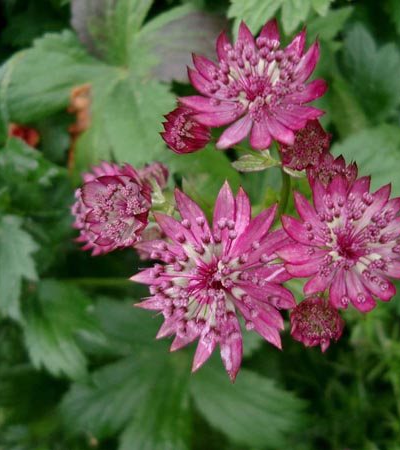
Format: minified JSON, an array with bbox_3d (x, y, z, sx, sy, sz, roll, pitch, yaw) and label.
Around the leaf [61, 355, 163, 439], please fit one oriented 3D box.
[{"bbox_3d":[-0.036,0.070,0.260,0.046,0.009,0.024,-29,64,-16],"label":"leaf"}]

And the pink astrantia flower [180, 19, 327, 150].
[{"bbox_3d":[0.014,-0.036,0.165,0.037,0.014,0.037,0,63,0],"label":"pink astrantia flower"}]

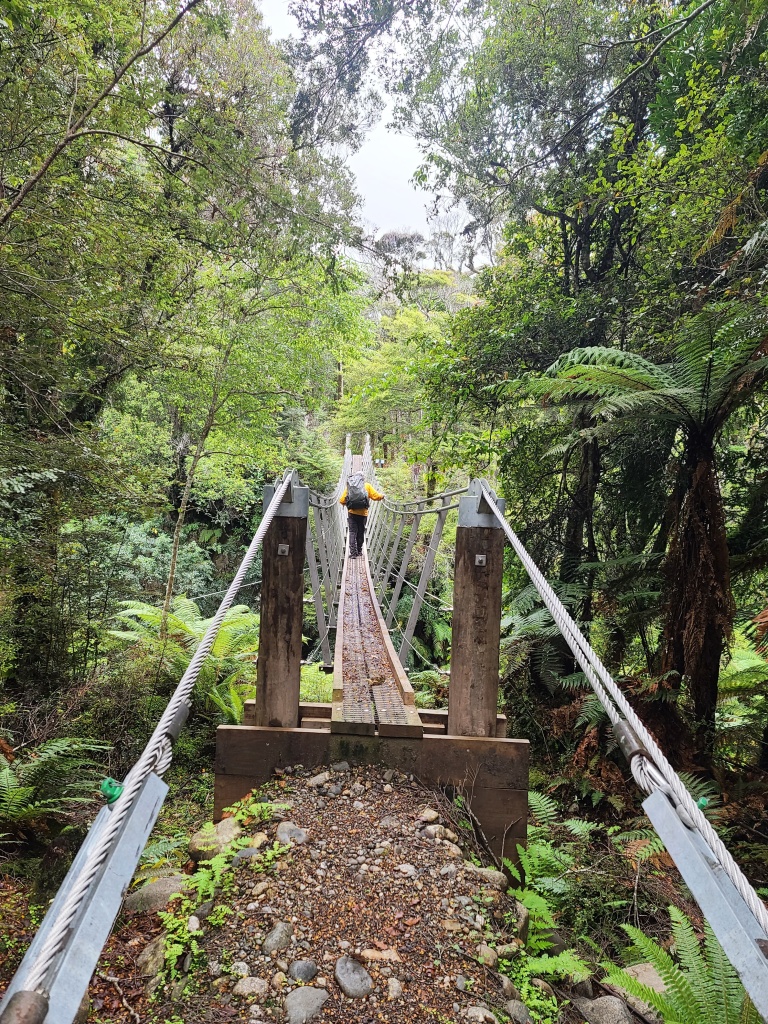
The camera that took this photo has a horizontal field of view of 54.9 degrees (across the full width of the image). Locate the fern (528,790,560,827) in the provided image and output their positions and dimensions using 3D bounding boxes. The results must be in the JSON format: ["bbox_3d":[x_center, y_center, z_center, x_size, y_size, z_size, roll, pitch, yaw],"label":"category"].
[{"bbox_3d":[1.012,1.911,4.750,0.250,0.250,0.250,2,1,-2],"label":"fern"}]

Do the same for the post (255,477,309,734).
[{"bbox_3d":[-0.583,0.501,4.287,0.240,1.430,0.240,2,1,-2],"label":"post"}]

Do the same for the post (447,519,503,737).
[{"bbox_3d":[0.531,0.672,4.289,0.240,1.186,0.240,2,1,-2],"label":"post"}]

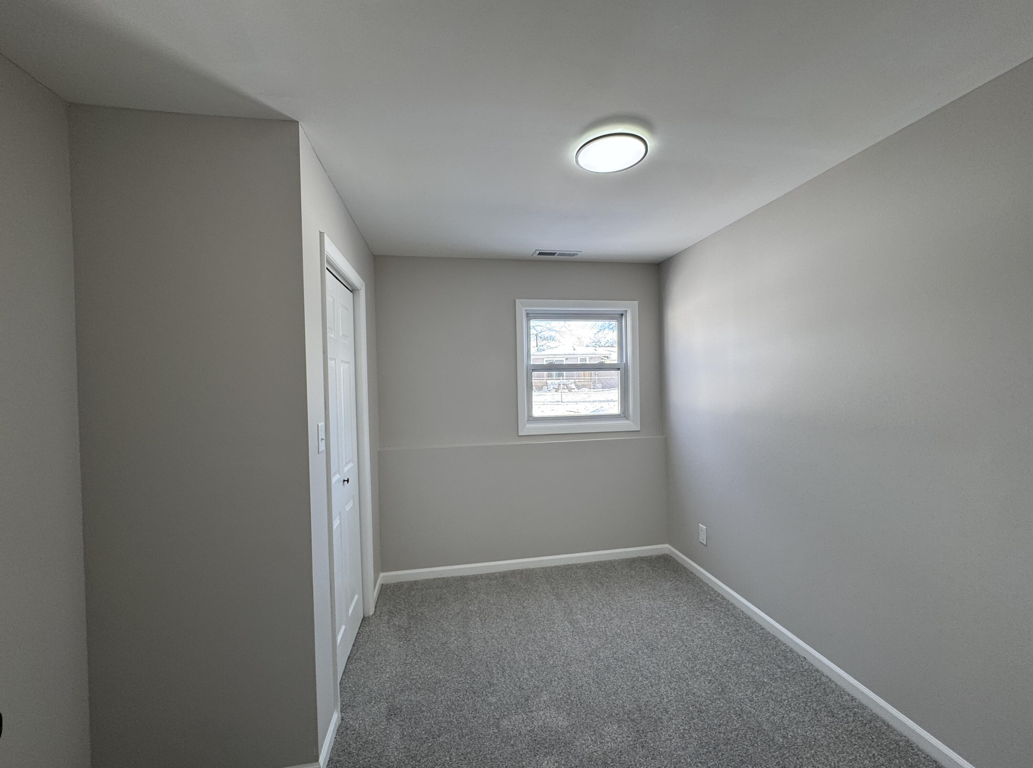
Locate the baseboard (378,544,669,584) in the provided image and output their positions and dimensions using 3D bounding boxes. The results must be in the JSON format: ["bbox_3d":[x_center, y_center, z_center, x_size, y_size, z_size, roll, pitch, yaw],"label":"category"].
[{"bbox_3d":[0.130,1.388,3.235,2.264,0.073,0.020,-1,1,-10],"label":"baseboard"}]

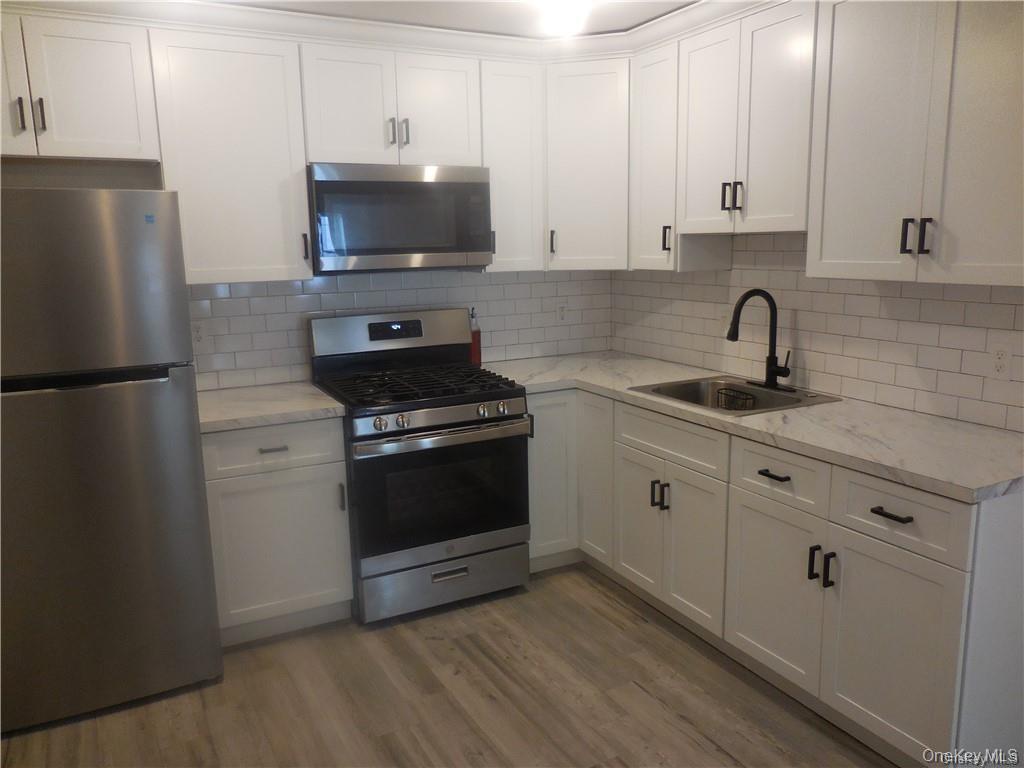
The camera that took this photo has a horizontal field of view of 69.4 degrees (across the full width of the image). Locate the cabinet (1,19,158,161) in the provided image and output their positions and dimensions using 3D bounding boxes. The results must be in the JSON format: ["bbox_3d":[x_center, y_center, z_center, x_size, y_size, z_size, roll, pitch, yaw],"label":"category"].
[{"bbox_3d":[-1.692,-1.026,2.623,0.760,0.451,0.336,-7,12,-27],"label":"cabinet"}]

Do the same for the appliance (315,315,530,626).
[{"bbox_3d":[-0.411,0.312,3.301,0.758,1.210,0.676,-7,12,-27],"label":"appliance"}]

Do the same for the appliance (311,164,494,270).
[{"bbox_3d":[-0.521,-0.723,3.254,0.758,0.414,0.401,-7,12,-27],"label":"appliance"}]

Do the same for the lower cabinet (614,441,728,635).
[{"bbox_3d":[0.849,0.544,3.013,0.603,0.583,0.681,-7,12,-27],"label":"lower cabinet"}]

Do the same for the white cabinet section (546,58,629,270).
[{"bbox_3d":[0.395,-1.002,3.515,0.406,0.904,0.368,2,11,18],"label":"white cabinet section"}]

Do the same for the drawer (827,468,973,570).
[{"bbox_3d":[1.240,0.325,2.088,0.515,0.170,0.410,-7,12,-27],"label":"drawer"}]

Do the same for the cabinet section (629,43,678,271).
[{"bbox_3d":[0.740,-0.954,3.216,0.328,0.904,0.327,-7,12,-27],"label":"cabinet section"}]

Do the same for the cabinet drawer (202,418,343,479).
[{"bbox_3d":[-0.990,0.206,2.979,0.506,0.170,0.515,-7,12,-27],"label":"cabinet drawer"}]

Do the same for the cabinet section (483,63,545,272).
[{"bbox_3d":[-0.059,-0.984,3.473,0.319,0.904,0.328,-7,12,-27],"label":"cabinet section"}]

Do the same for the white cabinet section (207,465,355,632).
[{"bbox_3d":[-1.006,0.566,3.073,0.511,0.574,0.584,-7,12,-27],"label":"white cabinet section"}]

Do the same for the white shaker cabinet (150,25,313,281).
[{"bbox_3d":[-1.116,-0.865,2.954,0.528,0.911,0.336,-7,12,-27],"label":"white shaker cabinet"}]

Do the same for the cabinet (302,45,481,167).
[{"bbox_3d":[-0.544,-1.161,3.202,0.770,0.445,0.336,-7,12,-27],"label":"cabinet"}]

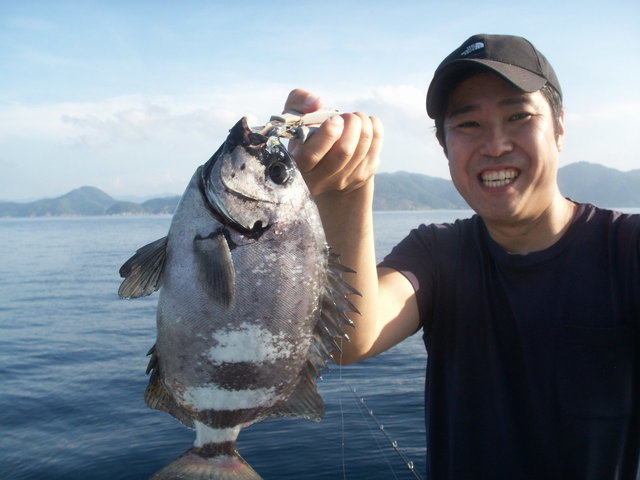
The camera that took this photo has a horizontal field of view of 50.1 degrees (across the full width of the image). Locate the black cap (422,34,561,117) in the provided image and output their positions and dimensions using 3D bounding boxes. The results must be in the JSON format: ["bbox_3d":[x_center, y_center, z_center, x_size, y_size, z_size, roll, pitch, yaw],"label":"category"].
[{"bbox_3d":[0.229,-0.219,0.920,0.170,0.130,0.262,-9,-6,32],"label":"black cap"}]

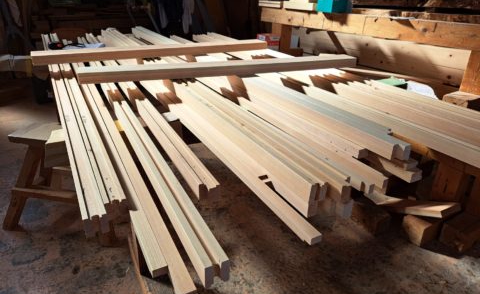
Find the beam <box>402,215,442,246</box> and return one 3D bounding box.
[{"bbox_3d":[0.878,0.393,1.610,0.122,0.100,0.120,-9,26,-22],"label":"beam"}]

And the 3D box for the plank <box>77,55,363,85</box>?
[{"bbox_3d":[-0.029,-0.475,1.984,1.688,0.052,0.153,-8,26,-21],"label":"plank"}]

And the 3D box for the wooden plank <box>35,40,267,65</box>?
[{"bbox_3d":[-0.547,-0.723,2.496,1.755,0.053,0.153,-14,29,-30],"label":"wooden plank"}]

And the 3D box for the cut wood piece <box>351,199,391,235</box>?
[{"bbox_3d":[0.858,0.455,2.182,0.130,0.108,0.220,-14,30,-25],"label":"cut wood piece"}]

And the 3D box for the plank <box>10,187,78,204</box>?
[{"bbox_3d":[-0.811,0.227,1.498,0.425,0.036,0.042,5,25,8],"label":"plank"}]

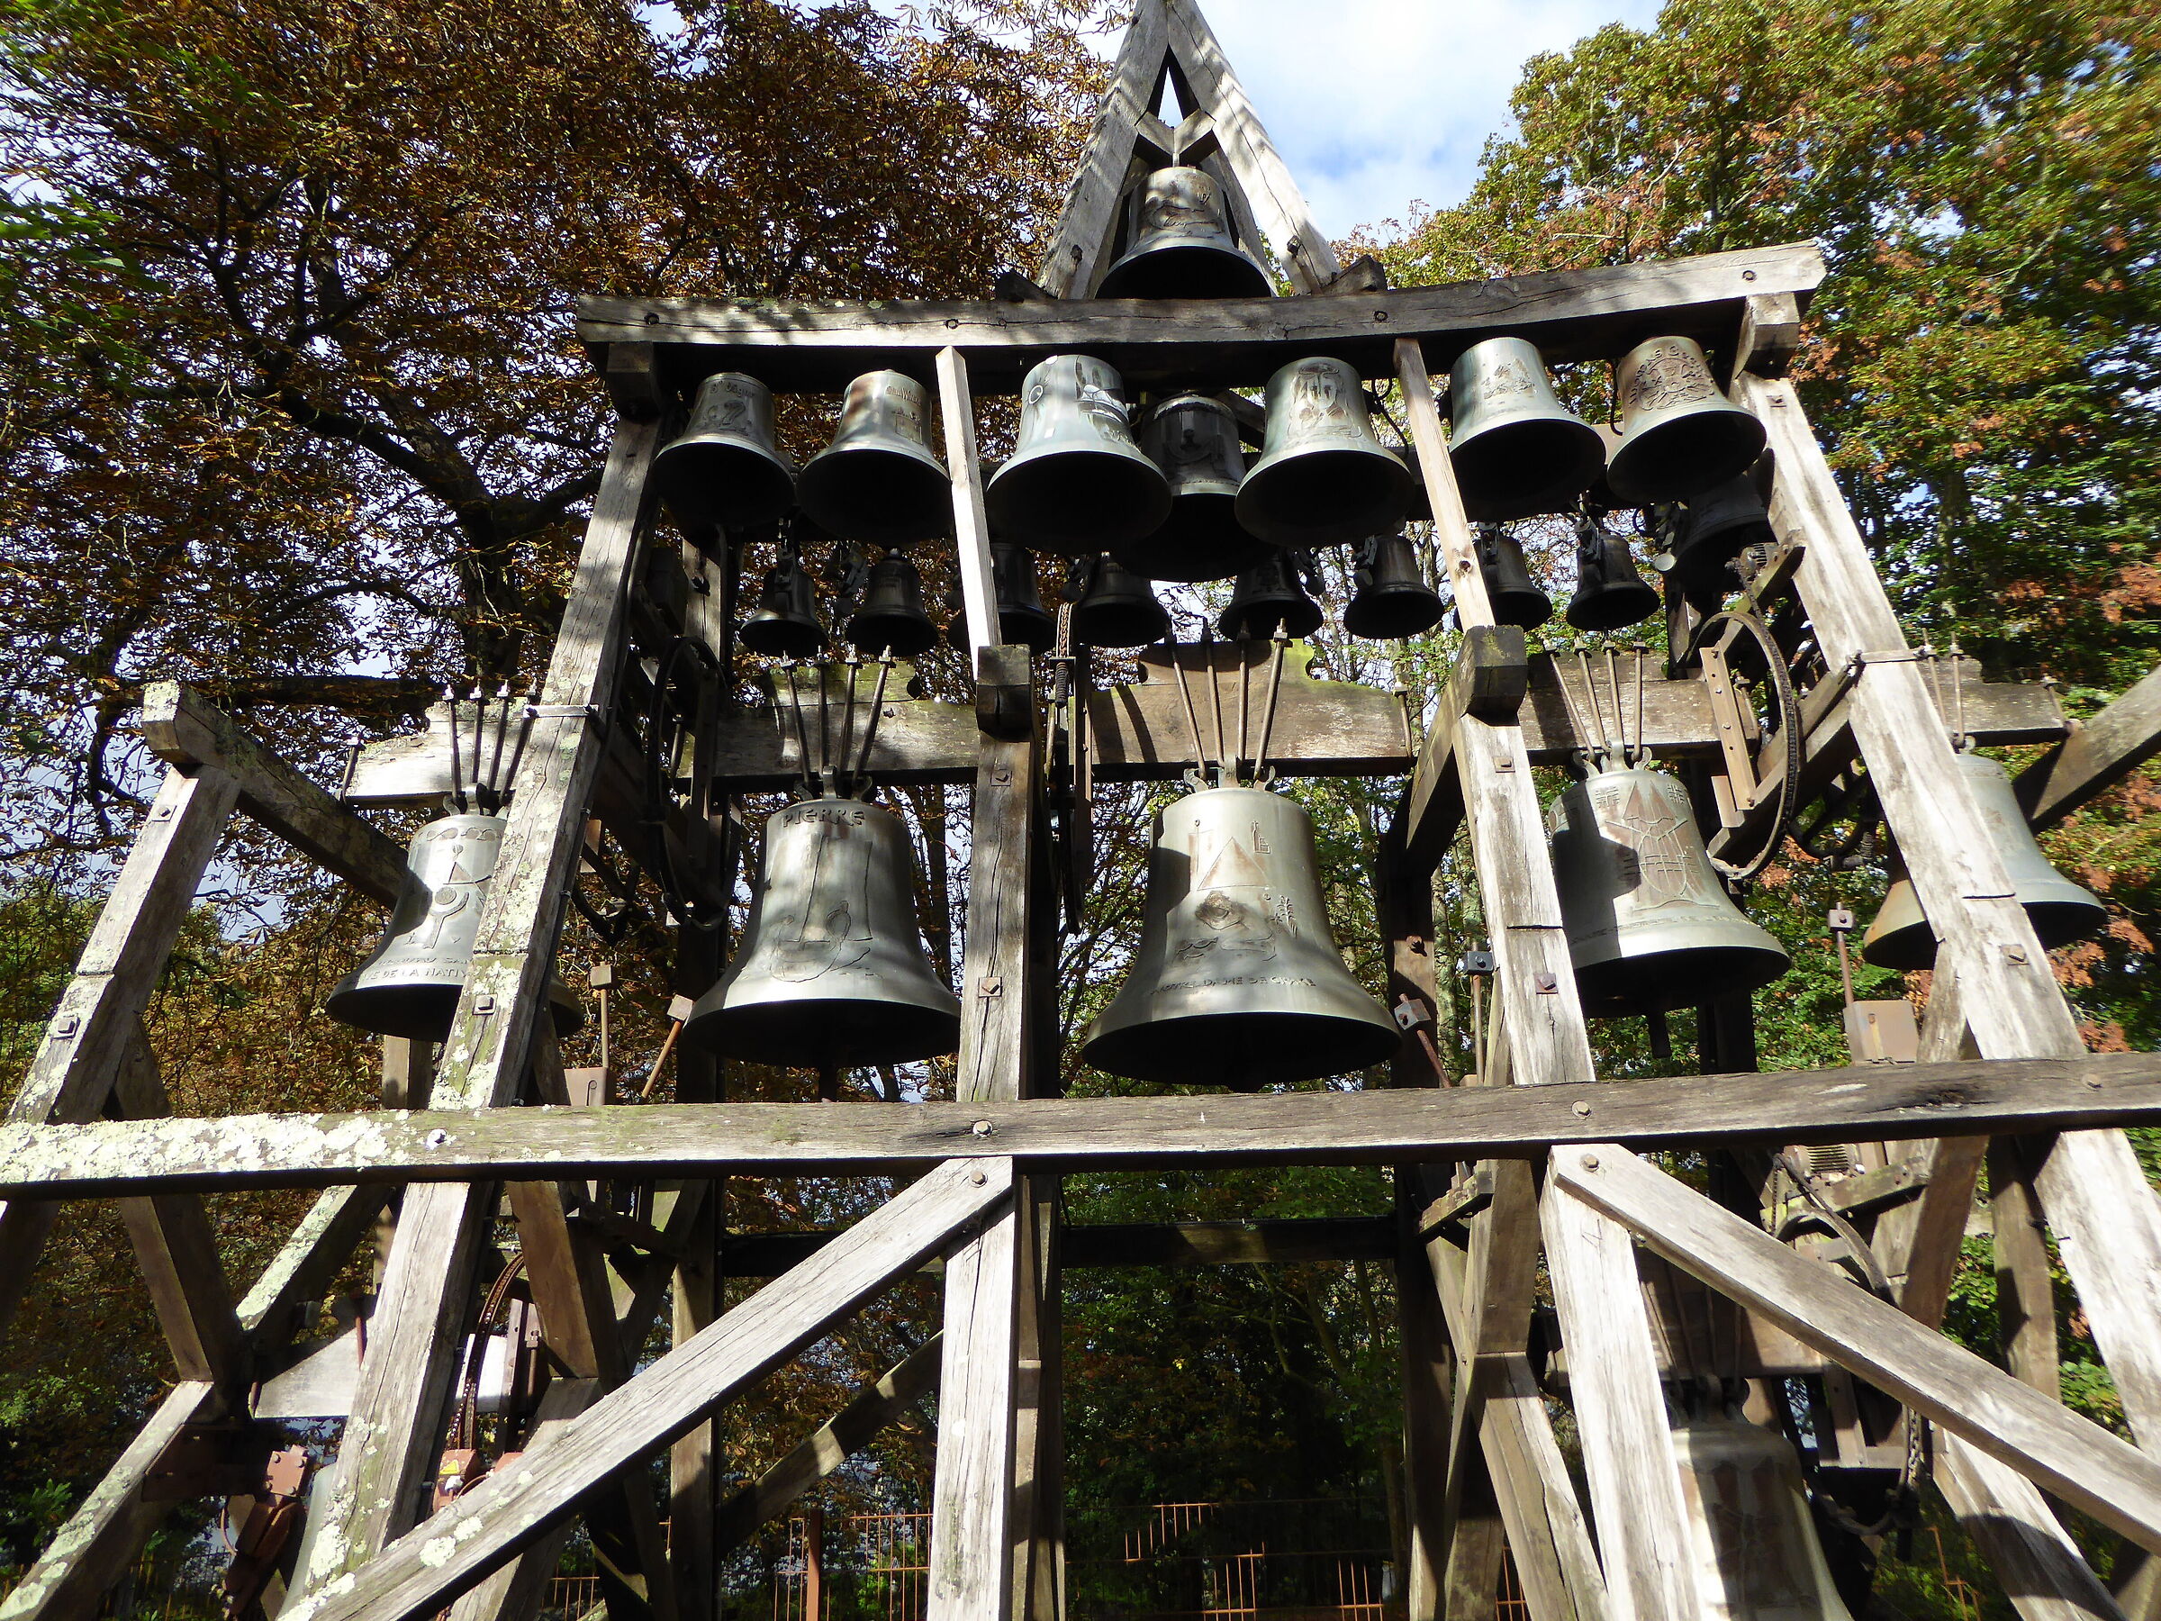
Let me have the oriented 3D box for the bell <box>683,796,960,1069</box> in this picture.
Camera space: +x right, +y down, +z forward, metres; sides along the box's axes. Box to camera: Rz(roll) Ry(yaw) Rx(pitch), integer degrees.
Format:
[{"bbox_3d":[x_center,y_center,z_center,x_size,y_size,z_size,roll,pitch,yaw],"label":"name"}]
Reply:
[{"bbox_3d":[-0.853,0.390,5.209,0.978,0.807,0.978,-2,-22,2],"label":"bell"}]

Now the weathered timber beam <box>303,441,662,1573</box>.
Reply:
[{"bbox_3d":[-1.750,0.523,4.628,0.185,5.015,0.200,-1,-36,1],"label":"weathered timber beam"}]

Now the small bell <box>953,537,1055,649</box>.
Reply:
[{"bbox_3d":[-0.329,-0.915,6.302,0.432,0.389,0.432,-2,-22,1],"label":"small bell"}]

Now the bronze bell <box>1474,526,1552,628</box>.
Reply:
[{"bbox_3d":[1.745,-0.966,6.260,0.384,0.329,0.384,-2,-22,1],"label":"bronze bell"}]

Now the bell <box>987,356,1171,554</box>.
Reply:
[{"bbox_3d":[-0.009,-1.407,5.633,0.686,0.618,0.686,-2,-22,1],"label":"bell"}]

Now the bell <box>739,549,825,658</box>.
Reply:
[{"bbox_3d":[-1.240,-0.861,6.315,0.354,0.318,0.354,-2,-22,1],"label":"bell"}]

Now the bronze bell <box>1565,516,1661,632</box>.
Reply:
[{"bbox_3d":[2.195,-0.986,6.252,0.359,0.340,0.359,-2,-22,1],"label":"bronze bell"}]

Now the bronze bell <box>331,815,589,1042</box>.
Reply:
[{"bbox_3d":[-2.132,0.387,5.264,0.829,0.696,0.829,-2,-22,2],"label":"bronze bell"}]

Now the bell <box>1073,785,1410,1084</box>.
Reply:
[{"bbox_3d":[0.583,0.454,5.741,1.185,0.965,1.185,-1,-22,1],"label":"bell"}]

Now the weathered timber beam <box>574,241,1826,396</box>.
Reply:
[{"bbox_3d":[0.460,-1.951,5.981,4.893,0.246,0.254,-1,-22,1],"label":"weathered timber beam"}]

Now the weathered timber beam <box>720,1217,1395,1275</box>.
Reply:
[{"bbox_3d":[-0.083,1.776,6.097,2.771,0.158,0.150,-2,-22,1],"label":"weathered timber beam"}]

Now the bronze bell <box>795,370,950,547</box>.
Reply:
[{"bbox_3d":[-0.766,-1.398,5.658,0.579,0.521,0.579,-2,-22,1],"label":"bronze bell"}]

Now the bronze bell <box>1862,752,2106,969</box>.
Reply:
[{"bbox_3d":[3.012,0.140,5.142,0.730,0.627,0.730,-2,-22,2],"label":"bronze bell"}]

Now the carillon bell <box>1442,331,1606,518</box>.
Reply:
[{"bbox_3d":[1.654,-1.524,5.768,0.629,0.521,0.629,-1,-22,1],"label":"carillon bell"}]

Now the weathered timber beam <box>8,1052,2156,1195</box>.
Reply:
[{"bbox_3d":[0.339,0.893,4.145,6.929,0.168,0.133,-1,-36,1],"label":"weathered timber beam"}]

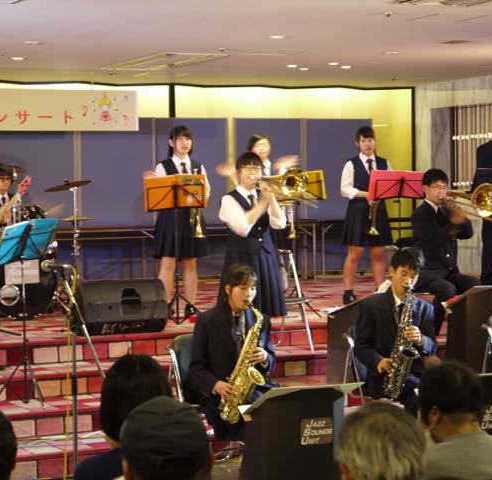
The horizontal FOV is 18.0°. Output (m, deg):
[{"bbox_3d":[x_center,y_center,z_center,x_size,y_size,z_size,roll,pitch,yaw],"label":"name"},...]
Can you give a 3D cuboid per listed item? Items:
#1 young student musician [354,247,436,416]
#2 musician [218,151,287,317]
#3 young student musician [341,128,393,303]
[{"bbox_3d":[1.003,0.718,9.280,0.500,1.310,0.700,-2,2,-30],"label":"young student musician"},{"bbox_3d":[0.054,0.207,11.020,0.460,1.630,0.420,-2,2,-27],"label":"musician"},{"bbox_3d":[1.080,-0.217,13.800,0.480,1.580,0.350,-1,2,-15],"label":"young student musician"}]

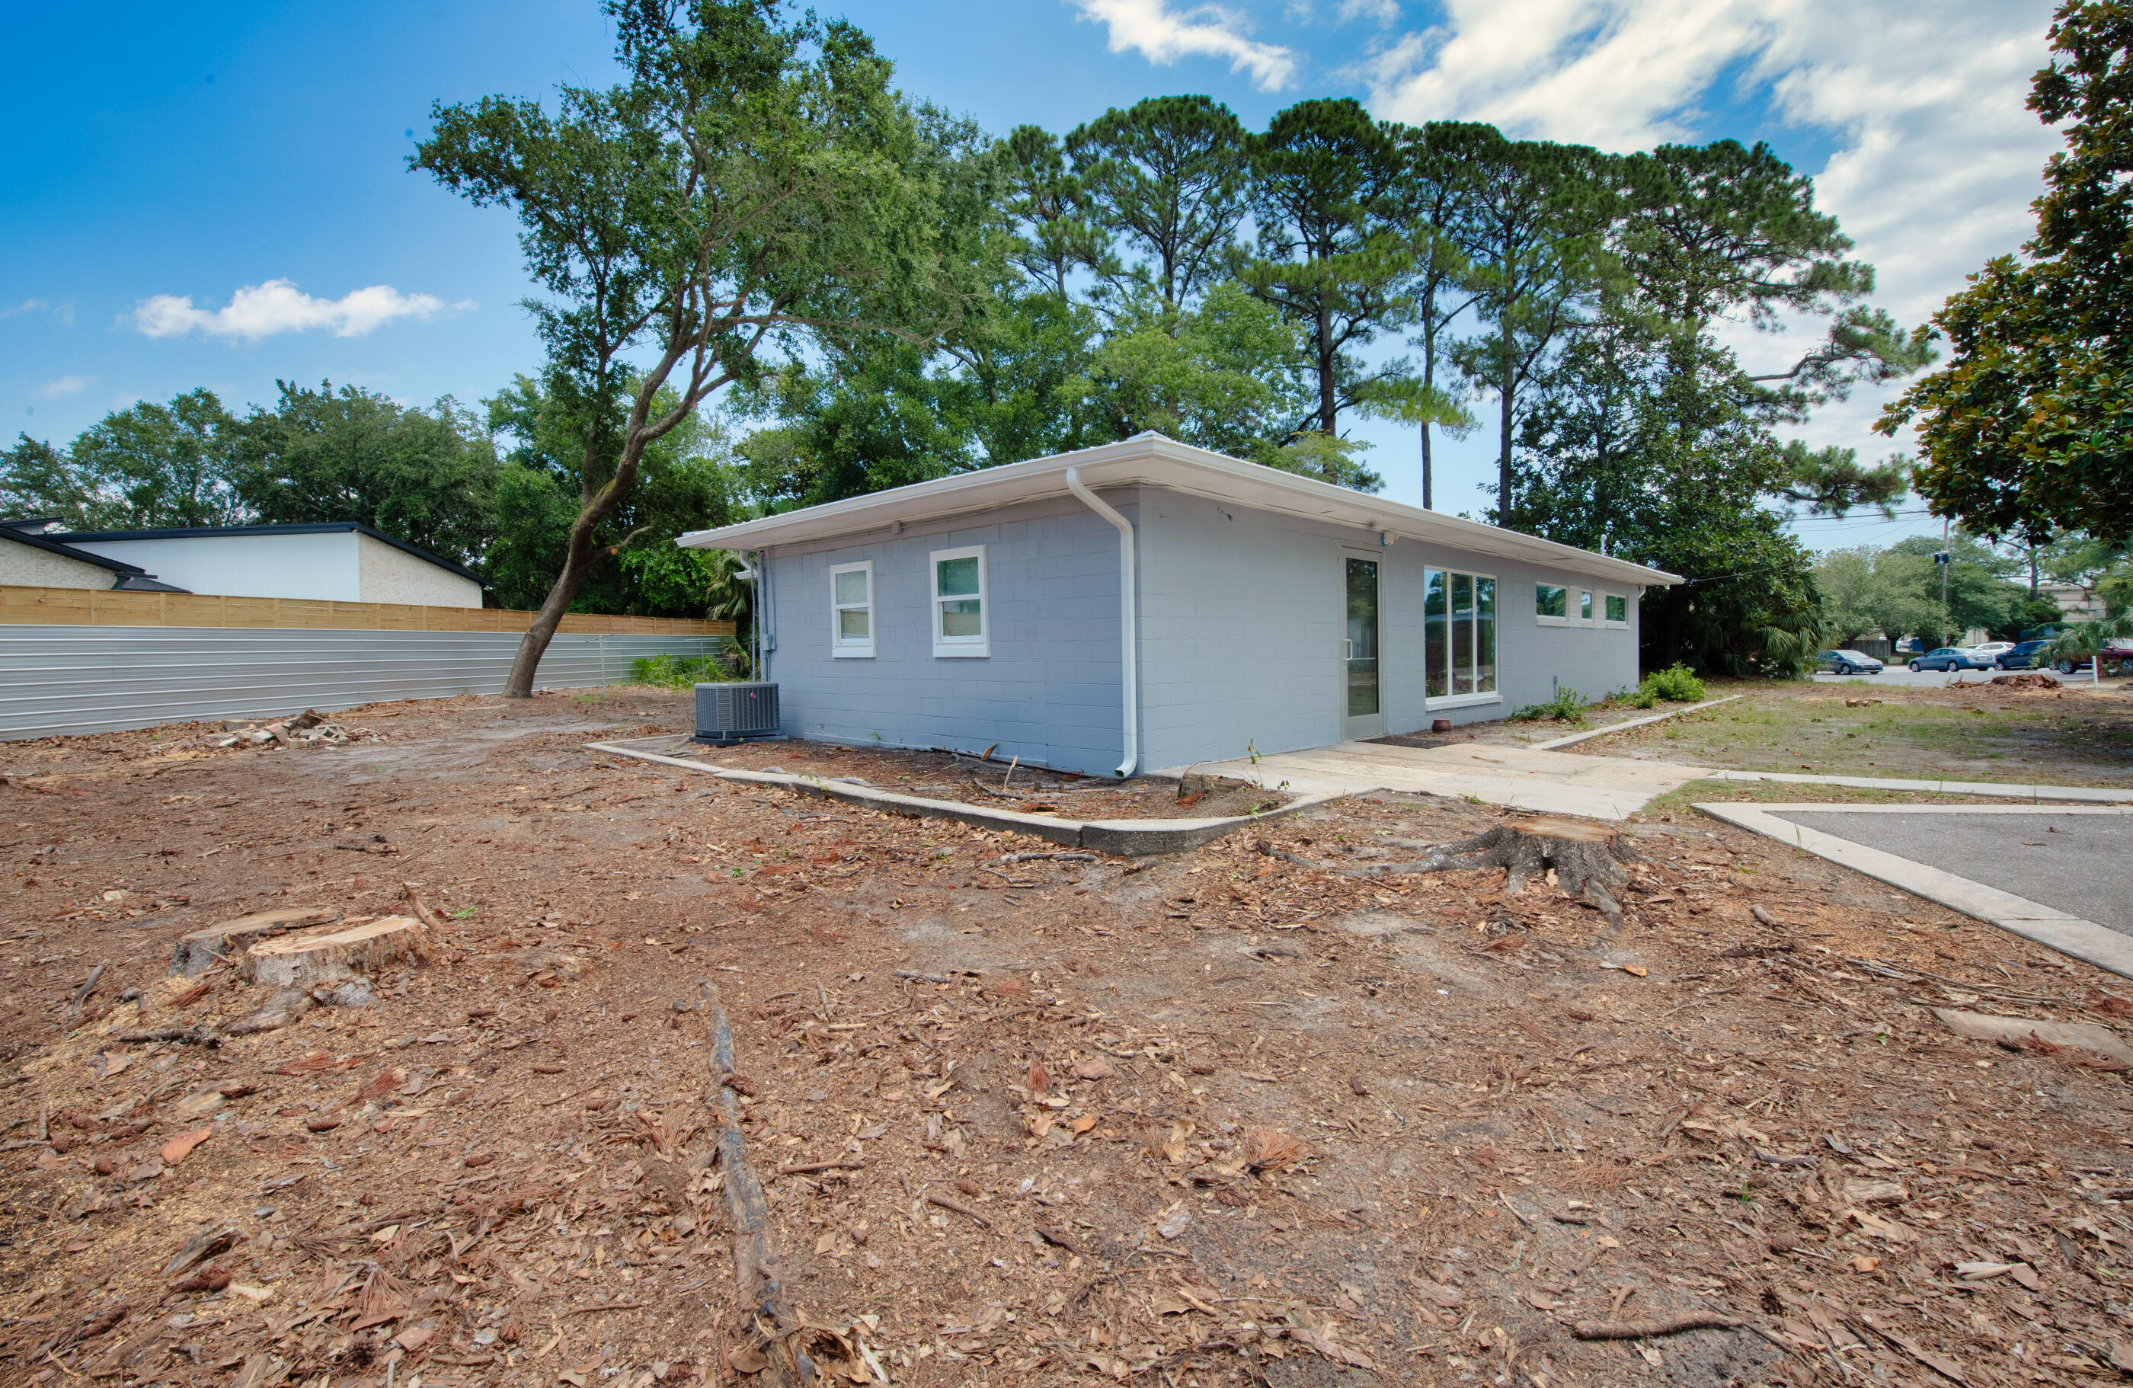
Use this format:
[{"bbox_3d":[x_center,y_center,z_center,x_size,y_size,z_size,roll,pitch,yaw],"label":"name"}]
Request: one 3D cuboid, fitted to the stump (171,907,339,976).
[{"bbox_3d":[-3.320,1.028,3.720,0.440,0.160,0.500,1,3,25],"label":"stump"}]

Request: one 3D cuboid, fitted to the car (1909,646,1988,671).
[{"bbox_3d":[53.410,-2.024,53.666,1.850,1.450,4.850,0,3,10],"label":"car"}]

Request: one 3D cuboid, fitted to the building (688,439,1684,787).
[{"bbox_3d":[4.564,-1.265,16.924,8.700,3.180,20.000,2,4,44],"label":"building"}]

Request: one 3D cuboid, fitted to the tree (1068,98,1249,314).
[{"bbox_3d":[3.689,-11.655,34.504,7.200,22.498,7.200,0,3,6],"label":"tree"}]

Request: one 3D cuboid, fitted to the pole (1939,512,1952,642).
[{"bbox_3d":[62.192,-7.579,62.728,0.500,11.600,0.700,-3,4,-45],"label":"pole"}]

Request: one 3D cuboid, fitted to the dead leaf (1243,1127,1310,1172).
[{"bbox_3d":[0.517,1.117,2.200,0.165,0.050,0.150,0,3,11],"label":"dead leaf"}]

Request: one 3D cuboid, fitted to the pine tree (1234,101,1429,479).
[{"bbox_3d":[9.517,-10.592,31.518,7.600,20.600,7.600,-1,3,0],"label":"pine tree"}]

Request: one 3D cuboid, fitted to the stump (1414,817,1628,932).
[{"bbox_3d":[2.500,0.850,4.660,1.050,0.280,1.050,1,3,29],"label":"stump"}]

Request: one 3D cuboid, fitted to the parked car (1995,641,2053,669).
[{"bbox_3d":[58.820,-2.281,53.957,1.980,1.850,5.000,0,3,7],"label":"parked car"}]

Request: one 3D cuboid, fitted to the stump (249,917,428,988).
[{"bbox_3d":[-2.910,1.031,3.590,0.460,0.160,0.520,1,3,25],"label":"stump"}]

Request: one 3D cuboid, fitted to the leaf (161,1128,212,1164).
[{"bbox_3d":[-2.406,1.223,2.413,0.080,0.025,0.185,-2,3,-25],"label":"leaf"}]

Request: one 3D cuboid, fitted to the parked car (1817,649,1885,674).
[{"bbox_3d":[46.740,-1.888,53.466,1.790,1.470,4.500,0,3,7],"label":"parked car"}]

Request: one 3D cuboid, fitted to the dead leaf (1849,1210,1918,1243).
[{"bbox_3d":[1.715,1.116,1.870,0.085,0.030,0.120,-3,4,-44],"label":"dead leaf"}]

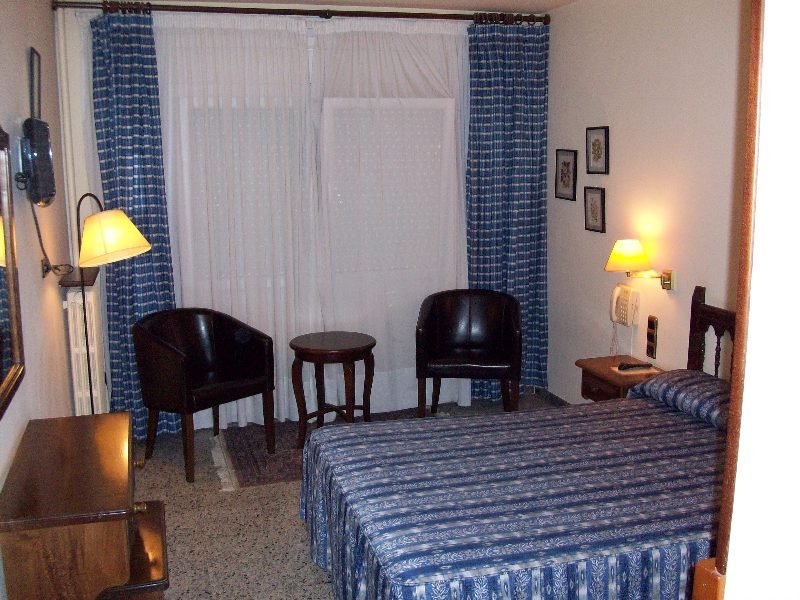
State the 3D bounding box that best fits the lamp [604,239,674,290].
[{"bbox_3d":[1.231,-0.185,4.114,0.347,0.283,0.251,-4,11,-18],"label":"lamp"}]

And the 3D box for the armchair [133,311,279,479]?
[{"bbox_3d":[-1.108,0.478,4.345,0.591,0.784,0.591,8,13,40],"label":"armchair"}]

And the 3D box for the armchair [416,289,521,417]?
[{"bbox_3d":[0.422,0.378,4.791,0.591,0.784,0.591,0,10,5],"label":"armchair"}]

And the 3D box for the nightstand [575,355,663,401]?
[{"bbox_3d":[1.226,0.485,4.234,0.373,0.219,0.486,-4,11,-18],"label":"nightstand"}]

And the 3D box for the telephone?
[{"bbox_3d":[1.274,0.025,4.448,0.084,0.219,0.186,-4,11,-18],"label":"telephone"}]

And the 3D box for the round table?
[{"bbox_3d":[-0.377,0.527,4.540,0.489,0.601,0.489,-1,10,0],"label":"round table"}]

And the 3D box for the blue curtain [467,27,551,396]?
[{"bbox_3d":[0.705,-0.539,5.157,0.548,2.406,0.130,-3,11,-14],"label":"blue curtain"}]

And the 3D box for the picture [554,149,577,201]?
[{"bbox_3d":[1.063,-0.801,5.032,0.019,0.314,0.225,-4,11,-18],"label":"picture"}]

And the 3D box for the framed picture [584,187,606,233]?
[{"bbox_3d":[1.175,-0.542,4.739,0.019,0.264,0.193,-4,11,-18],"label":"framed picture"}]

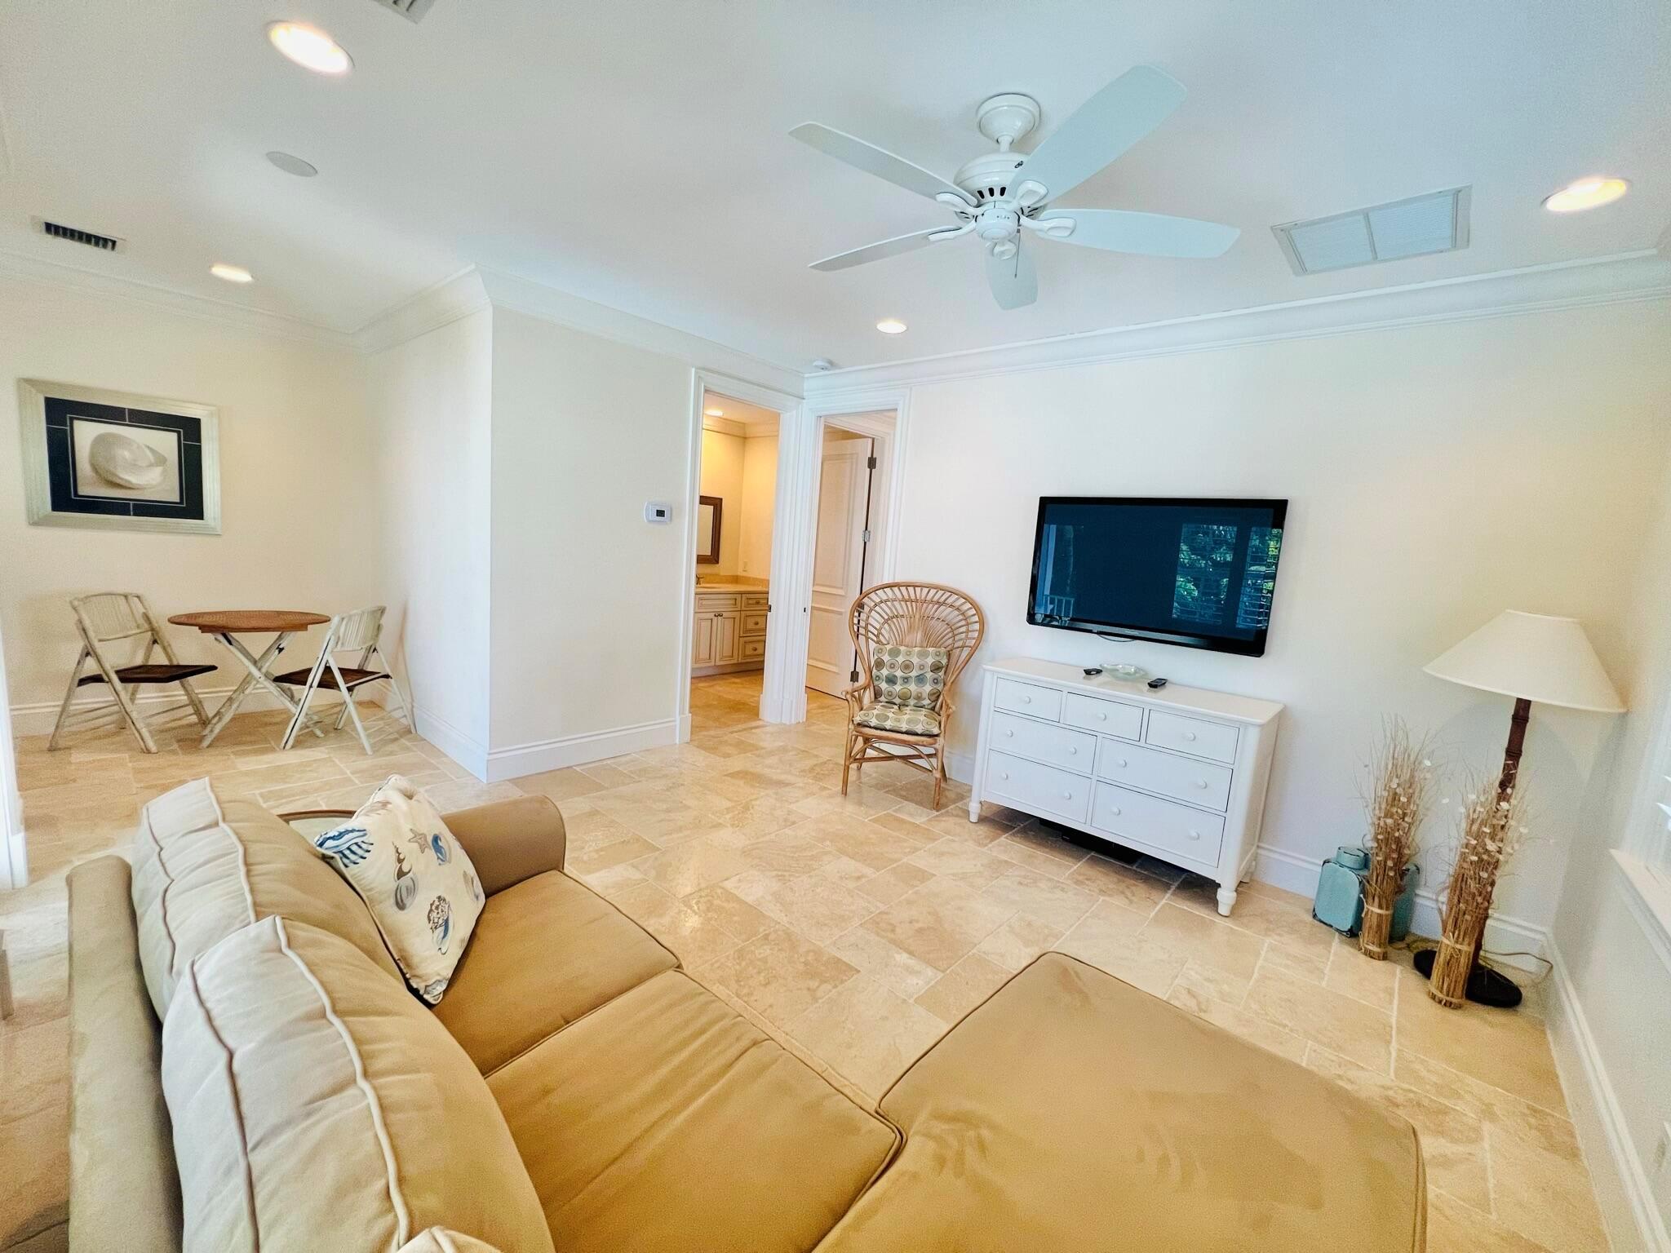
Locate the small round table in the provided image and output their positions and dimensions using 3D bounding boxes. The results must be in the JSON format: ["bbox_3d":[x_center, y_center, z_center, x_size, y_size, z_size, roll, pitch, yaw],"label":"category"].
[{"bbox_3d":[-3.703,0.322,4.027,0.752,0.770,0.752,10,9,40],"label":"small round table"}]

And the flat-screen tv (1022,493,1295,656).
[{"bbox_3d":[1.674,-0.307,3.410,1.207,0.758,0.090,11,10,40],"label":"flat-screen tv"}]

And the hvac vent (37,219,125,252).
[{"bbox_3d":[-3.788,-1.957,3.151,0.221,0.030,0.295,10,9,40],"label":"hvac vent"}]

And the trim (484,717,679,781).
[{"bbox_3d":[-1.553,0.784,4.060,0.022,0.172,1.290,11,10,40],"label":"trim"}]

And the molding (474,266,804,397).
[{"bbox_3d":[-1.027,-1.794,4.055,0.118,0.133,2.390,10,9,40],"label":"molding"}]

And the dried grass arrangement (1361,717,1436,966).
[{"bbox_3d":[2.269,0.876,2.577,0.230,0.950,0.220,11,10,40],"label":"dried grass arrangement"}]

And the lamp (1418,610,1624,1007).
[{"bbox_3d":[2.484,0.664,2.346,0.509,1.446,0.509,10,9,40],"label":"lamp"}]

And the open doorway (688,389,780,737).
[{"bbox_3d":[-0.796,-0.418,4.801,0.130,2.471,0.742,11,10,40],"label":"open doorway"}]

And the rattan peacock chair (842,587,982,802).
[{"bbox_3d":[0.447,0.380,3.936,0.870,1.310,0.560,6,7,11],"label":"rattan peacock chair"}]

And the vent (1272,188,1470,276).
[{"bbox_3d":[1.939,-1.416,2.279,0.520,0.025,0.500,11,10,40],"label":"vent"}]

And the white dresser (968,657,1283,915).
[{"bbox_3d":[1.440,0.747,3.303,1.313,0.889,0.531,10,9,40],"label":"white dresser"}]

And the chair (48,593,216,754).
[{"bbox_3d":[-4.232,0.262,3.799,0.566,0.870,0.459,3,8,-10],"label":"chair"}]

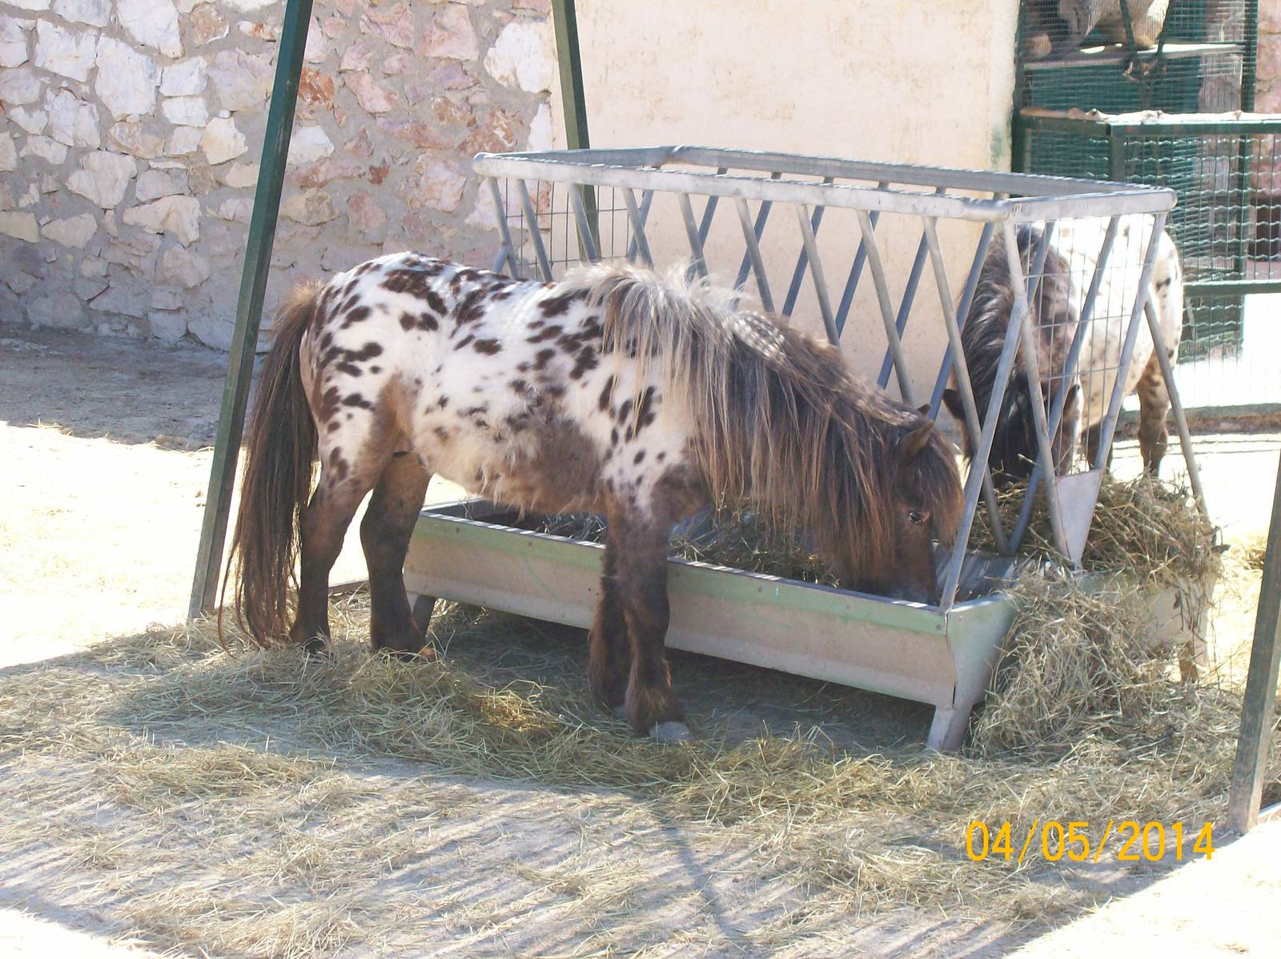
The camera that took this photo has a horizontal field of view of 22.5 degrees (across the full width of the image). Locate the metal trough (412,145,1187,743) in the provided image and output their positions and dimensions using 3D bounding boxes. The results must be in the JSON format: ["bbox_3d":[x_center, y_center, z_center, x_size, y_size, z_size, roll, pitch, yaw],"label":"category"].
[{"bbox_3d":[0.387,-0.147,7.300,1.524,1.100,1.012,10,13,40],"label":"metal trough"}]

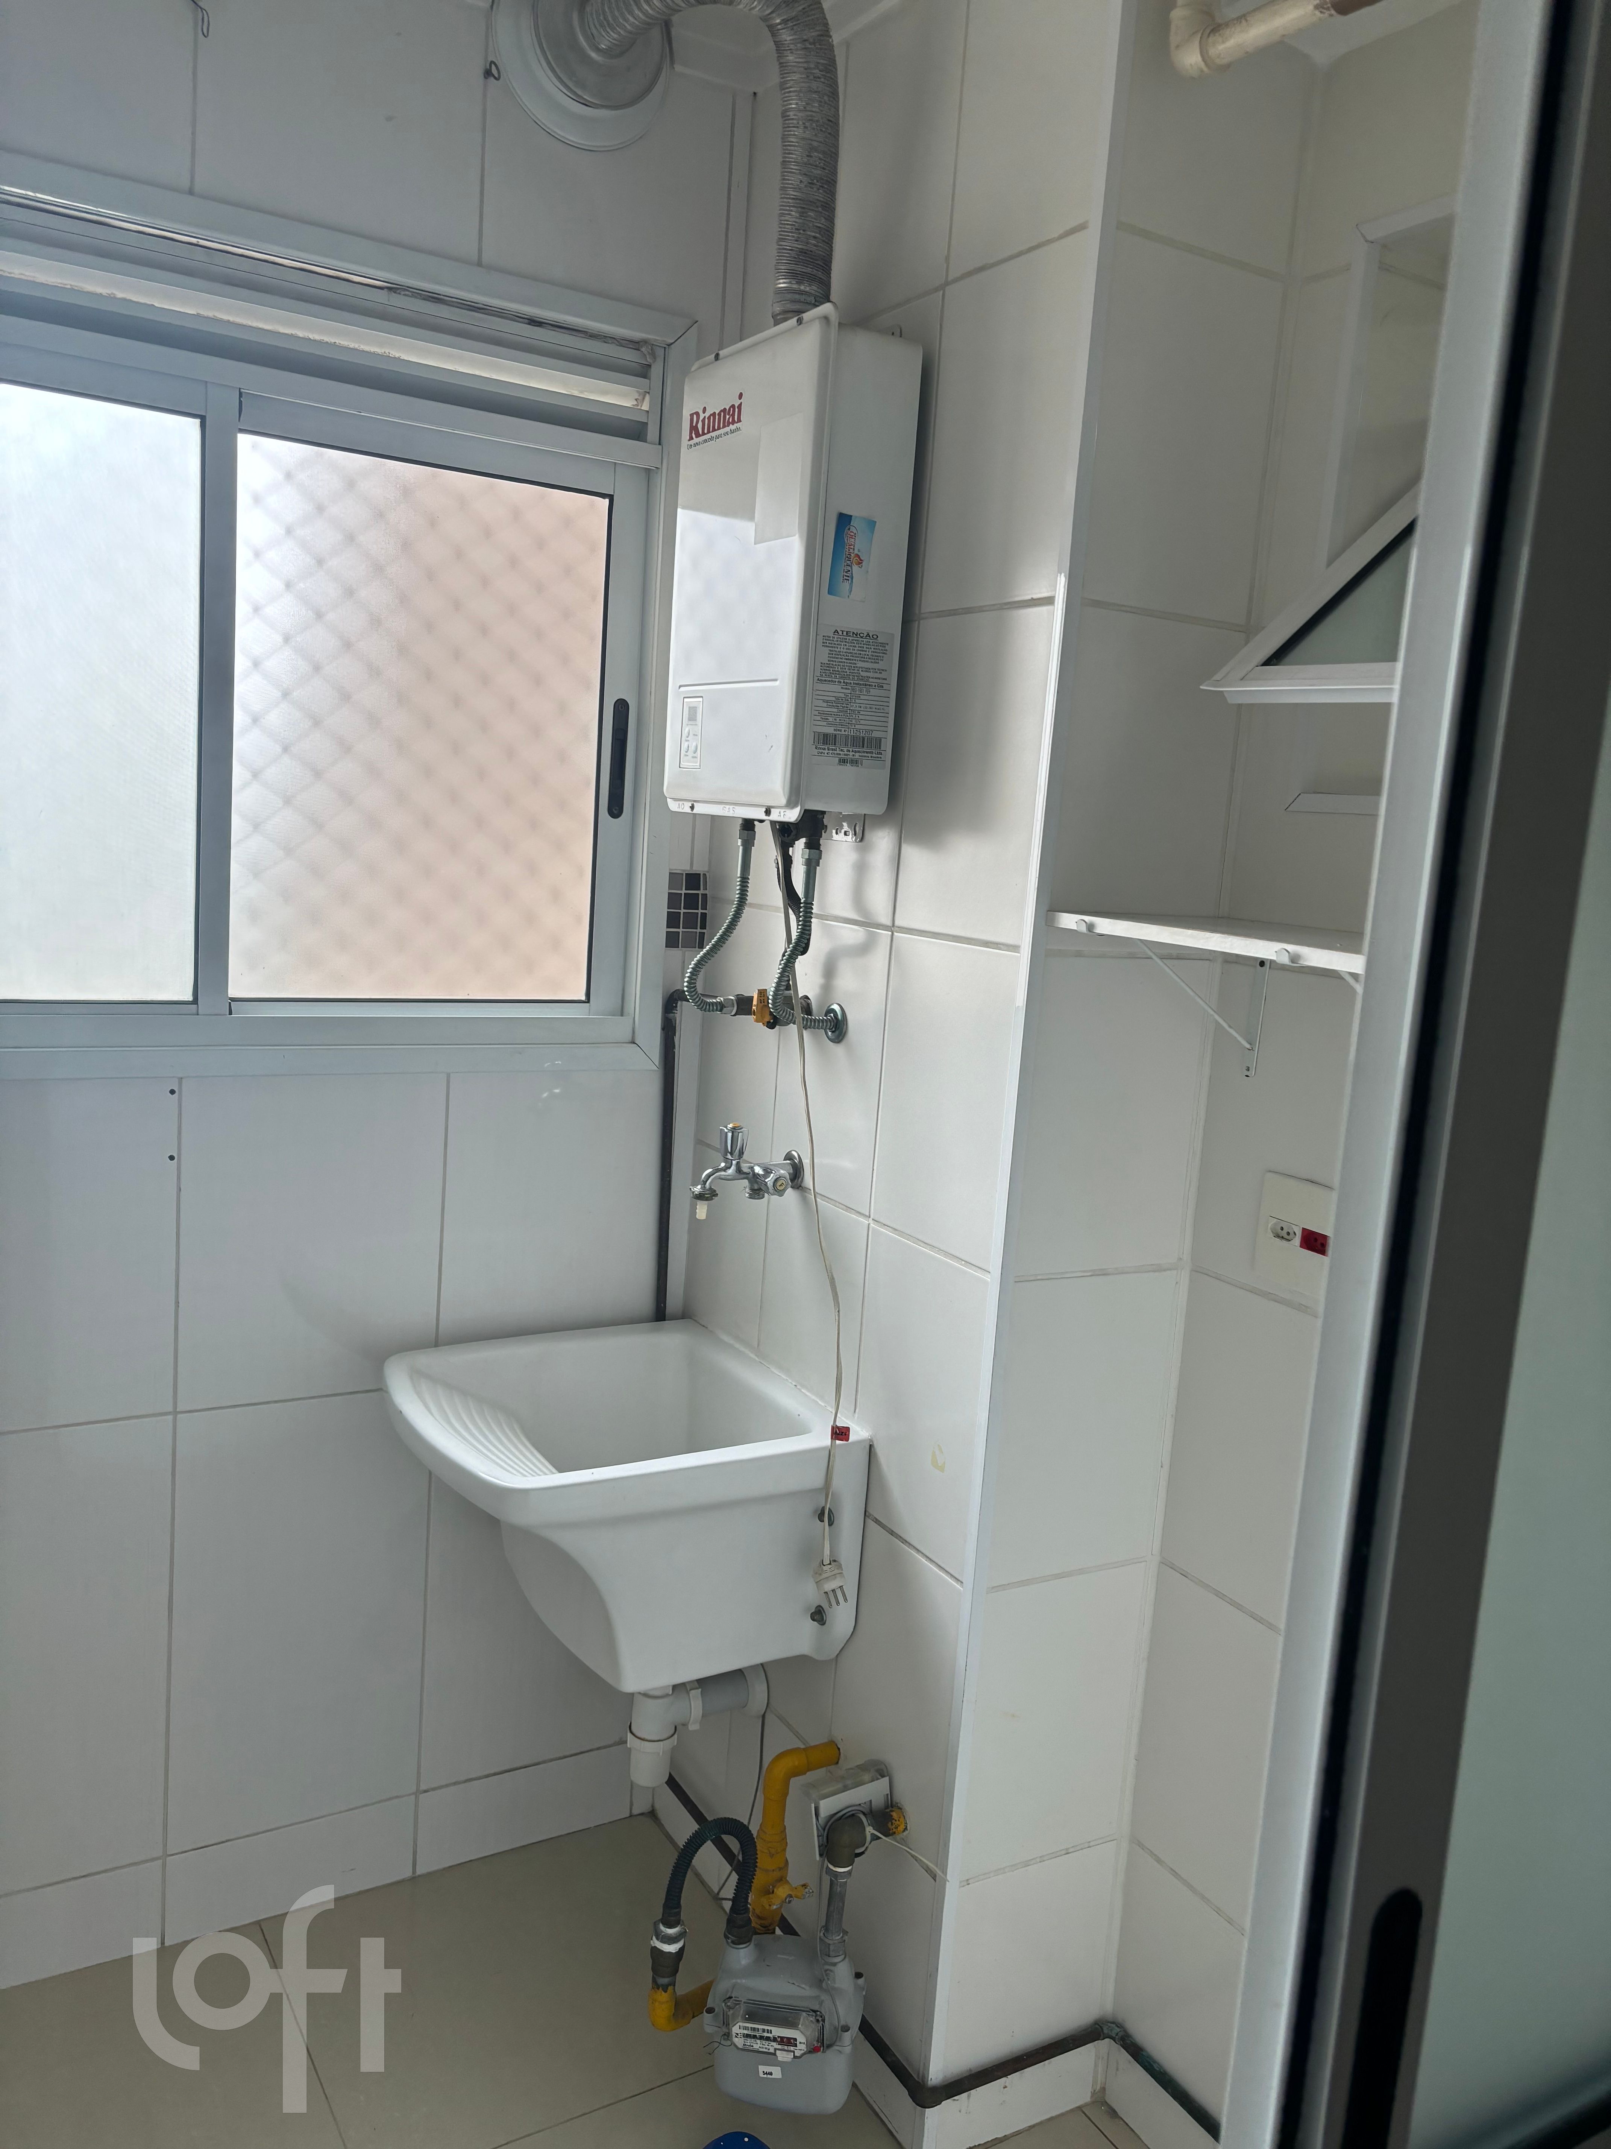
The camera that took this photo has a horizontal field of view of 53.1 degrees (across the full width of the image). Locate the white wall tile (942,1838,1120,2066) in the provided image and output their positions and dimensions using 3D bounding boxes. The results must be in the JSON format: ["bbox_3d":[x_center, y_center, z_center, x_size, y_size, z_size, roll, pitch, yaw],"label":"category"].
[{"bbox_3d":[0.268,1.053,1.926,0.263,0.252,0.010,-1,10,-30],"label":"white wall tile"}]

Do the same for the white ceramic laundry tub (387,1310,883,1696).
[{"bbox_3d":[-0.266,0.536,2.027,0.494,0.276,0.486,-1,10,-30],"label":"white ceramic laundry tub"}]

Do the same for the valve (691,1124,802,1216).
[{"bbox_3d":[-0.067,0.118,2.018,0.145,0.112,0.075,-1,10,-30],"label":"valve"}]

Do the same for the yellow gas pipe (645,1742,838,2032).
[{"bbox_3d":[-0.071,0.981,1.956,0.246,0.306,0.080,-1,10,-30],"label":"yellow gas pipe"}]

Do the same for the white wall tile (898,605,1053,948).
[{"bbox_3d":[0.180,-0.321,1.741,0.012,0.346,0.240,-1,10,-30],"label":"white wall tile"}]

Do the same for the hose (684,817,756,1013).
[{"bbox_3d":[-0.104,-0.195,1.989,0.079,0.234,0.052,-1,10,-30],"label":"hose"}]

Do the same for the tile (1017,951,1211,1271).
[{"bbox_3d":[0.333,0.045,1.743,0.231,0.346,0.012,-1,10,-30],"label":"tile"}]

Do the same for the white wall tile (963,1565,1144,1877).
[{"bbox_3d":[0.284,0.735,1.848,0.231,0.346,0.012,-1,10,-30],"label":"white wall tile"}]

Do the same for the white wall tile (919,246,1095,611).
[{"bbox_3d":[0.204,-0.664,1.680,0.010,0.350,0.240,-1,10,-30],"label":"white wall tile"}]

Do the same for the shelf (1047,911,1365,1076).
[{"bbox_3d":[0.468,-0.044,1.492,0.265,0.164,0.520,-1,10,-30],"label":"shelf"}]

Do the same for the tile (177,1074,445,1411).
[{"bbox_3d":[-0.636,0.210,2.078,0.329,0.425,0.012,-1,10,-30],"label":"tile"}]

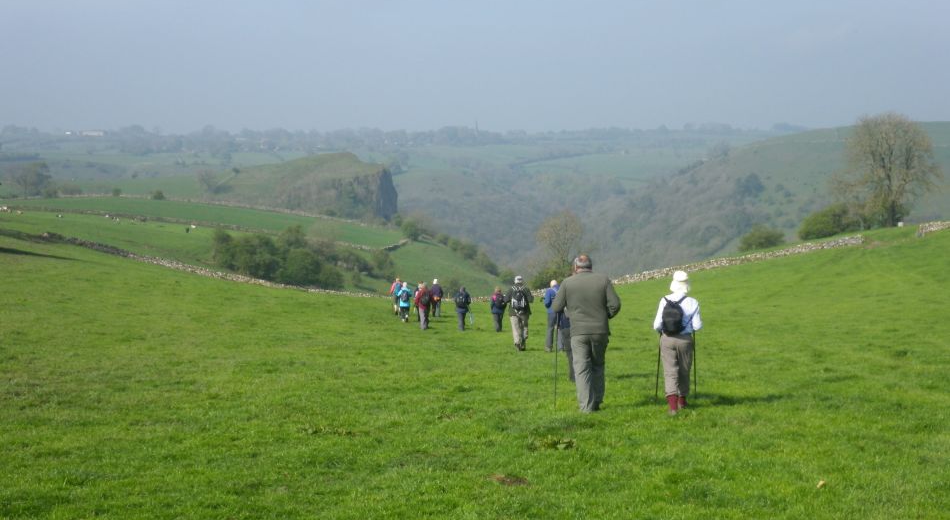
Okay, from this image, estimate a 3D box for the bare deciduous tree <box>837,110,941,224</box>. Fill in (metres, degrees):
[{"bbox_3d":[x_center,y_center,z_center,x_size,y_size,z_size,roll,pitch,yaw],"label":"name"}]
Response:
[{"bbox_3d":[50.018,-10.830,155.000,12.790,13.820,12.000,0,6,0],"label":"bare deciduous tree"}]

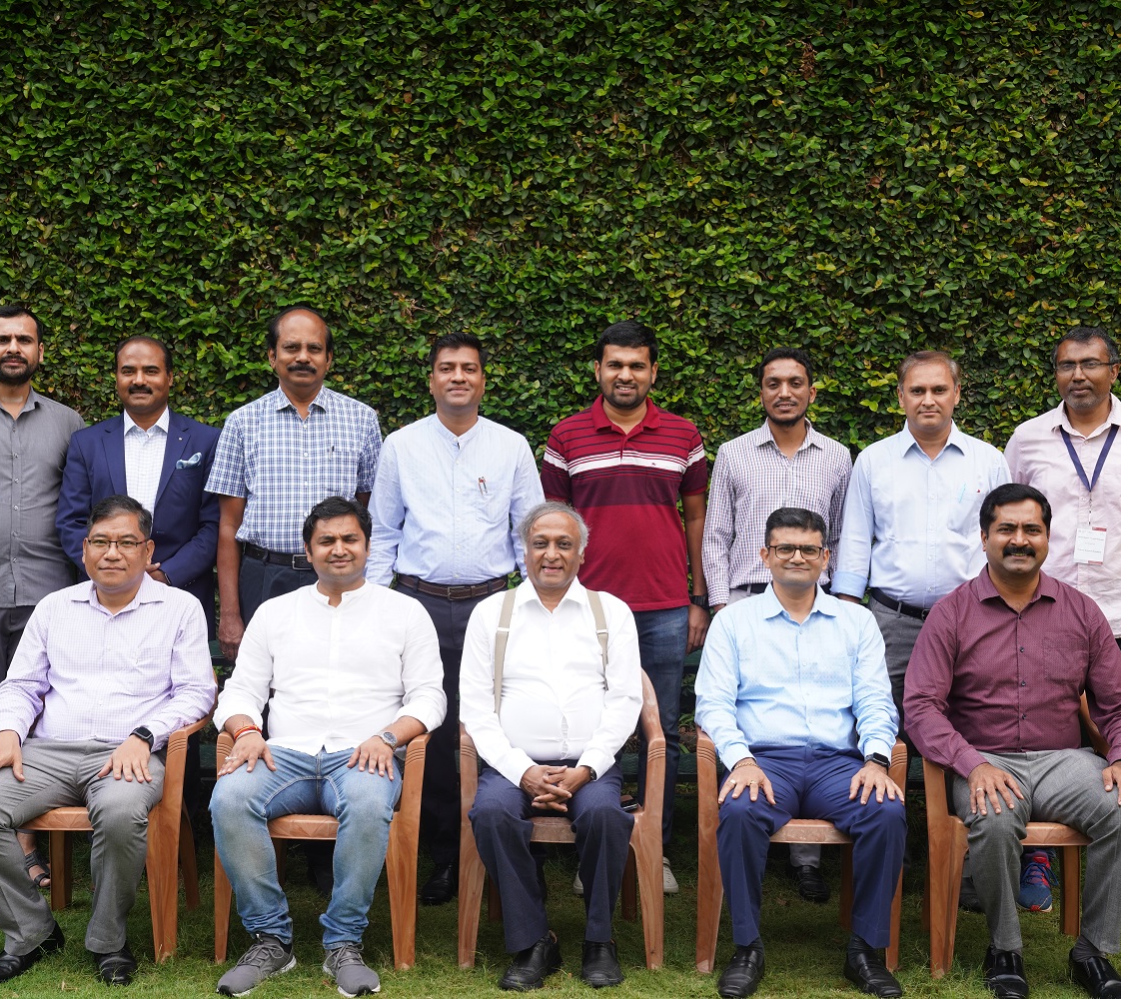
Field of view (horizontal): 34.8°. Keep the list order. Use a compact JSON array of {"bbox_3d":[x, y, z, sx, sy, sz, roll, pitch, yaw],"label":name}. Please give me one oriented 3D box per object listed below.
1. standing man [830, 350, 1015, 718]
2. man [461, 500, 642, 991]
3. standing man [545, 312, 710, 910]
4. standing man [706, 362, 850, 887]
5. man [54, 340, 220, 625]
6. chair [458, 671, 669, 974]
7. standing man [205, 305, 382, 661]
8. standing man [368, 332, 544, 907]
[{"bbox_3d":[1.084,0.383,5.460,0.540,1.675,0.340,1,4,10],"label":"standing man"},{"bbox_3d":[-0.027,0.633,4.946,0.520,1.241,0.672,0,4,0],"label":"man"},{"bbox_3d":[0.194,0.325,5.565,0.520,1.764,0.340,1,4,2],"label":"standing man"},{"bbox_3d":[0.659,0.373,5.508,0.480,1.684,0.340,1,4,6],"label":"standing man"},{"bbox_3d":[-1.292,0.347,5.521,0.530,1.707,0.360,-1,4,-13],"label":"man"},{"bbox_3d":[0.000,0.833,5.086,0.560,0.820,0.580,0,4,0],"label":"chair"},{"bbox_3d":[-0.819,0.303,5.531,0.540,1.799,0.340,0,4,-10],"label":"standing man"},{"bbox_3d":[-0.321,0.353,5.447,0.540,1.719,0.340,0,4,-3],"label":"standing man"}]

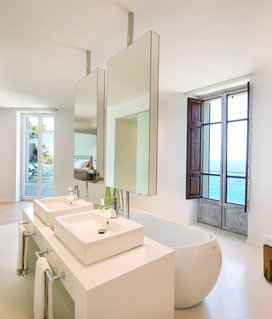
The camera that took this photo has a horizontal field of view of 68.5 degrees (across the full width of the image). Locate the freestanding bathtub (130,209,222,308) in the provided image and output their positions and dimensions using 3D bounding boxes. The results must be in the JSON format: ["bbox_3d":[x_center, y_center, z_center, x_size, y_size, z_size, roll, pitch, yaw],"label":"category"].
[{"bbox_3d":[0.155,1.030,2.275,0.790,0.600,1.640,0,0,-39],"label":"freestanding bathtub"}]

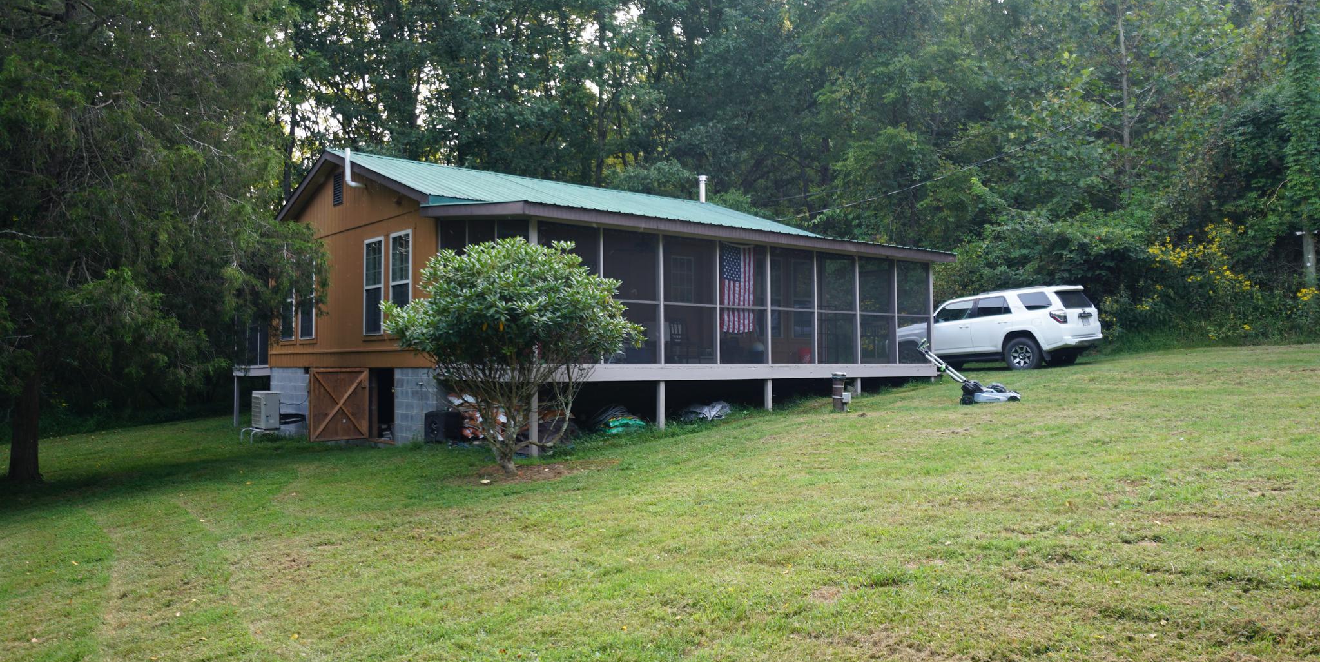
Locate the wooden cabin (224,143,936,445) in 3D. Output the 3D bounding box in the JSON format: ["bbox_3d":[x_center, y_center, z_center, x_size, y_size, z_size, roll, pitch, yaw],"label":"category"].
[{"bbox_3d":[-2.242,-0.753,21.358,10.450,5.940,14.620,2,-3,-39],"label":"wooden cabin"}]

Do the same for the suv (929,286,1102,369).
[{"bbox_3d":[7.600,0.030,21.500,1.920,1.810,4.830,-2,-1,-42],"label":"suv"}]

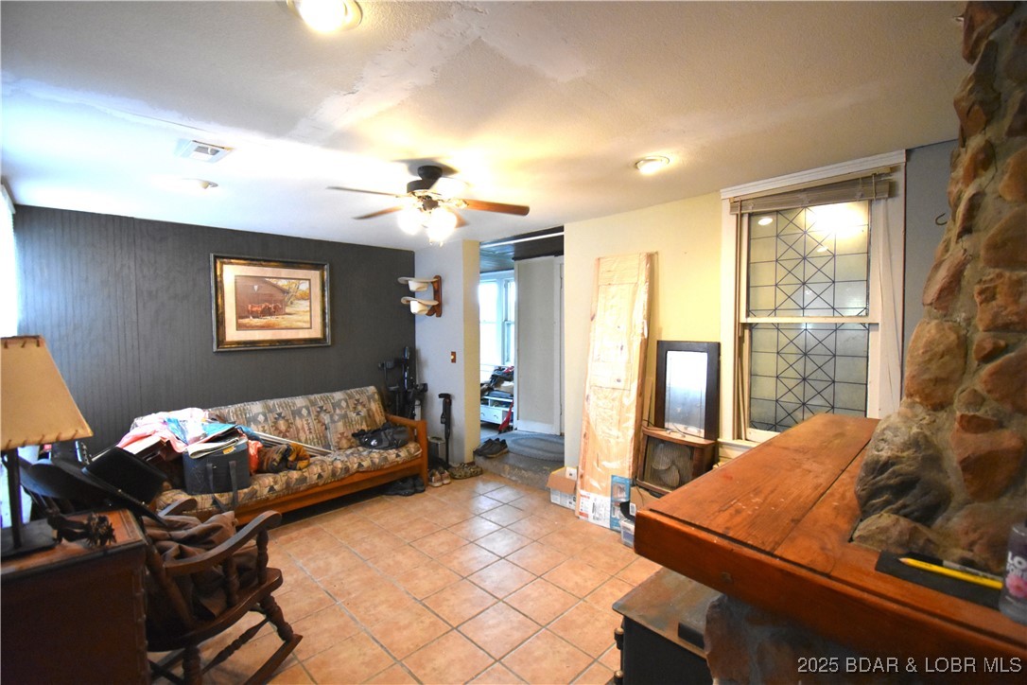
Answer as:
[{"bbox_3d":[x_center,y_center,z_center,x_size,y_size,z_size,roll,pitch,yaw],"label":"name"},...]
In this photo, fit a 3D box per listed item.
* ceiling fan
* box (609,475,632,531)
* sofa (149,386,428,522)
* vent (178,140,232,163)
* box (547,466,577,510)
[{"bbox_3d":[-0.528,-0.853,2.670,1.200,0.450,1.200,0,2,45],"label":"ceiling fan"},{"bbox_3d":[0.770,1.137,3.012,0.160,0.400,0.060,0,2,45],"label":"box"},{"bbox_3d":[-1.837,0.920,3.561,0.940,0.863,2.025,0,2,45],"label":"sofa"},{"bbox_3d":[-1.706,-1.042,2.357,0.290,0.030,0.170,0,2,45],"label":"vent"},{"bbox_3d":[0.471,1.206,3.513,0.300,0.245,0.280,0,2,45],"label":"box"}]

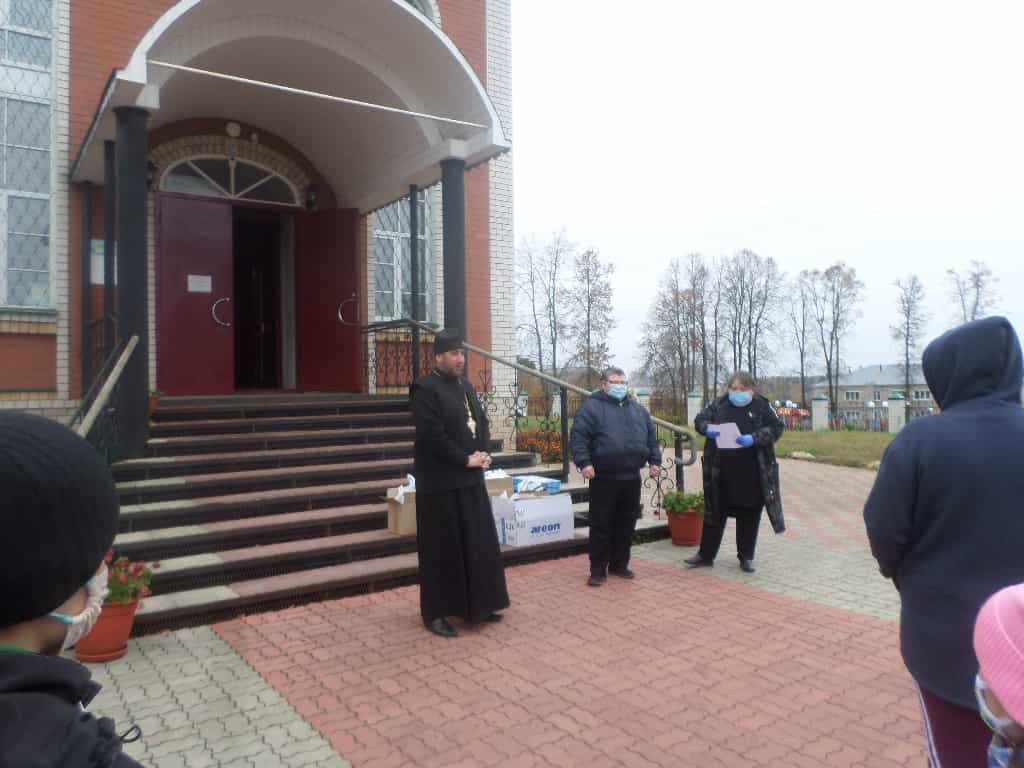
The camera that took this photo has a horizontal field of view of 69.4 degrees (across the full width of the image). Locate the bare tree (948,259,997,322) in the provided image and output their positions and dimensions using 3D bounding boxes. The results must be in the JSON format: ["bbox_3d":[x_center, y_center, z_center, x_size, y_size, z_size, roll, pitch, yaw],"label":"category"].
[{"bbox_3d":[29.890,-2.759,48.000,3.375,10.515,3.206,-1,0,0],"label":"bare tree"}]

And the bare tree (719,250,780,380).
[{"bbox_3d":[15.416,-3.083,48.000,4.024,11.164,3.823,-1,0,0],"label":"bare tree"}]

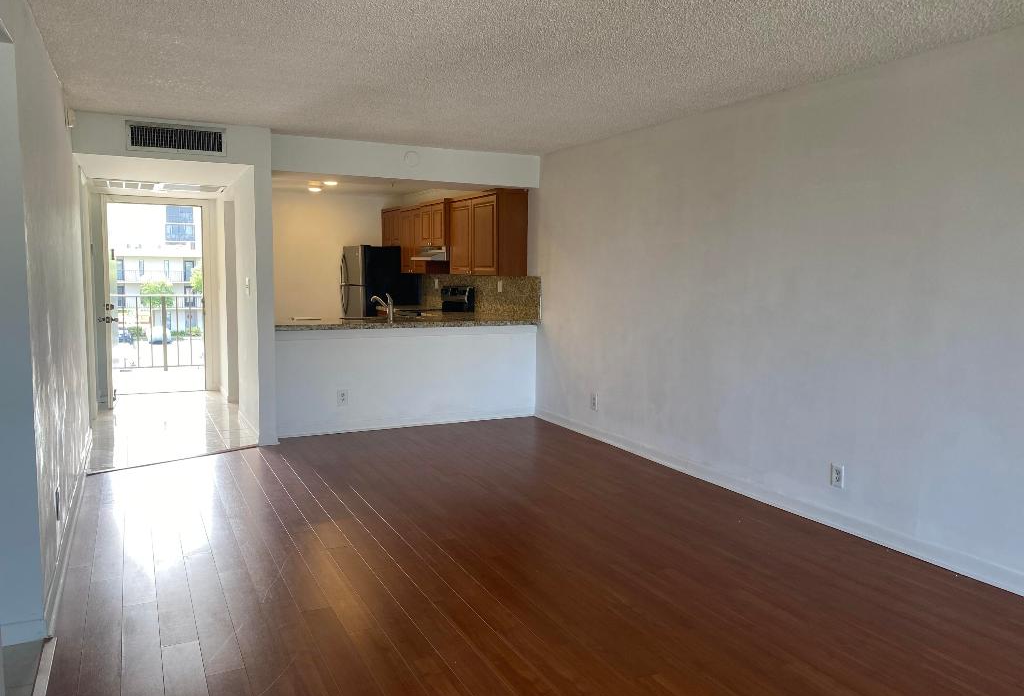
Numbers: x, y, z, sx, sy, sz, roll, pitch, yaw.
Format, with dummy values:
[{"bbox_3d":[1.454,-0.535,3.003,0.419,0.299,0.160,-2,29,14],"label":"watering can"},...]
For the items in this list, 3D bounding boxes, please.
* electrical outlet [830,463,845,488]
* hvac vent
[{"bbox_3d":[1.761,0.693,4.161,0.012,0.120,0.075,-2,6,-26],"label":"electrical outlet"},{"bbox_3d":[-2.397,-1.496,5.516,0.655,0.199,0.020,-2,6,-26],"label":"hvac vent"}]

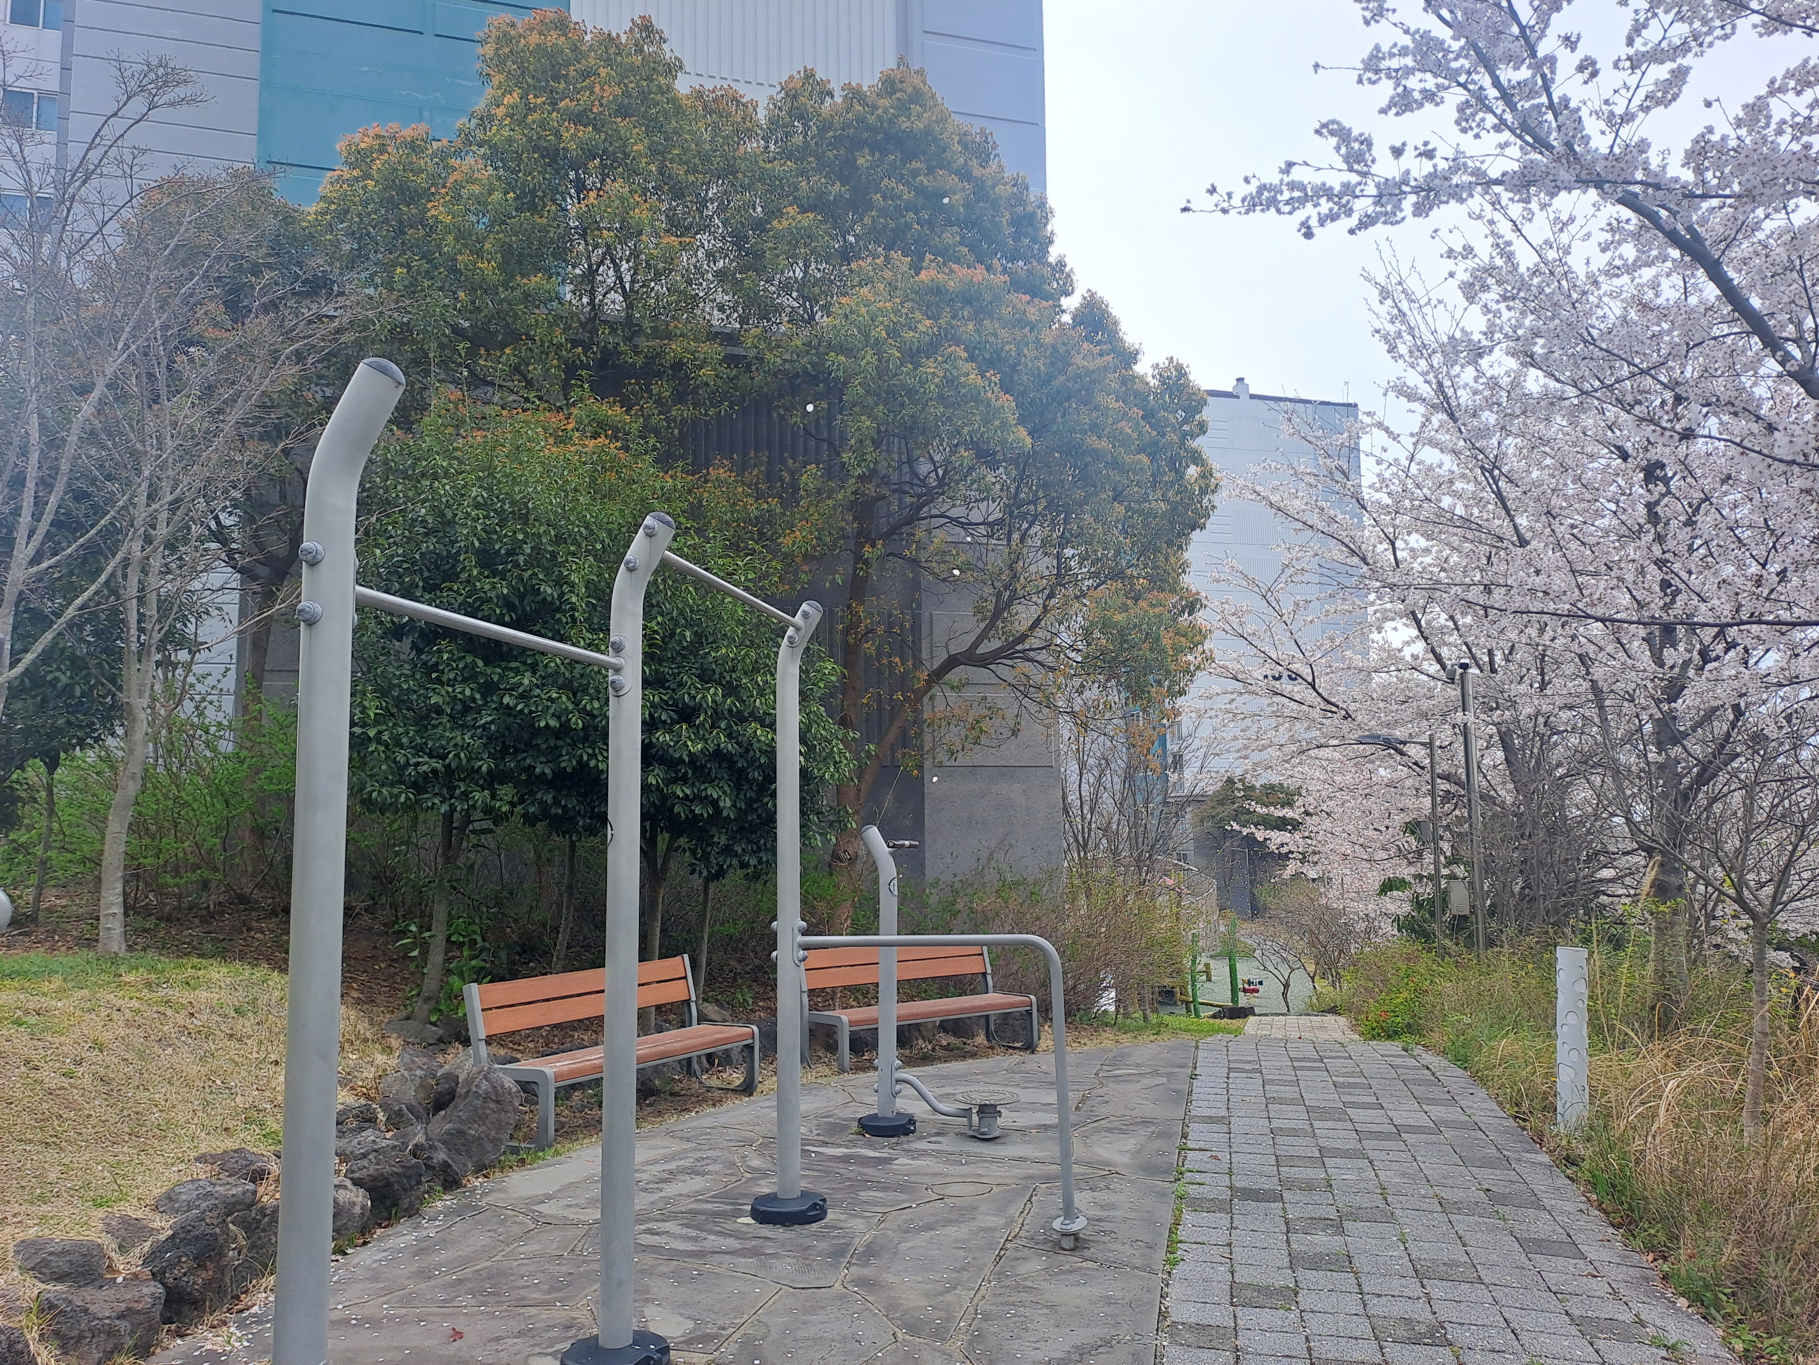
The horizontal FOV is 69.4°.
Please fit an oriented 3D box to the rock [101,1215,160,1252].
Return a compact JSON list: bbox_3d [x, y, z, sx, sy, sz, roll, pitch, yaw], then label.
[{"bbox_3d":[-2.504,1.774,4.220,0.180,0.120,0.170,-1,-5,8],"label":"rock"}]

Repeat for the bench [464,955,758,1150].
[{"bbox_3d":[-1.586,1.990,7.297,0.580,0.770,1.580,-4,-7,33],"label":"bench"}]

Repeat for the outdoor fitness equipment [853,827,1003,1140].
[{"bbox_3d":[0.129,1.557,6.906,0.840,1.550,0.360,-3,-6,24],"label":"outdoor fitness equipment"}]

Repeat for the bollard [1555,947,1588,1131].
[{"bbox_3d":[3.402,1.840,6.798,0.162,0.970,0.162,0,-5,0],"label":"bollard"}]

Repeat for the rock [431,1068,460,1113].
[{"bbox_3d":[-2.197,1.928,6.200,0.150,0.220,0.190,-1,-5,8],"label":"rock"}]

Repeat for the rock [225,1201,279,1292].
[{"bbox_3d":[-2.193,1.918,4.450,0.250,0.280,0.240,-1,-5,8],"label":"rock"}]

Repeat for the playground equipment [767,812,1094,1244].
[{"bbox_3d":[0.249,1.452,5.928,1.320,1.563,1.780,-2,-5,16],"label":"playground equipment"}]

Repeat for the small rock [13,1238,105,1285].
[{"bbox_3d":[-2.555,1.739,3.950,0.250,0.130,0.200,3,-7,-30],"label":"small rock"}]

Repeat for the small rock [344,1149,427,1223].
[{"bbox_3d":[-2.102,2.022,5.280,0.310,0.250,0.260,3,-7,-30],"label":"small rock"}]

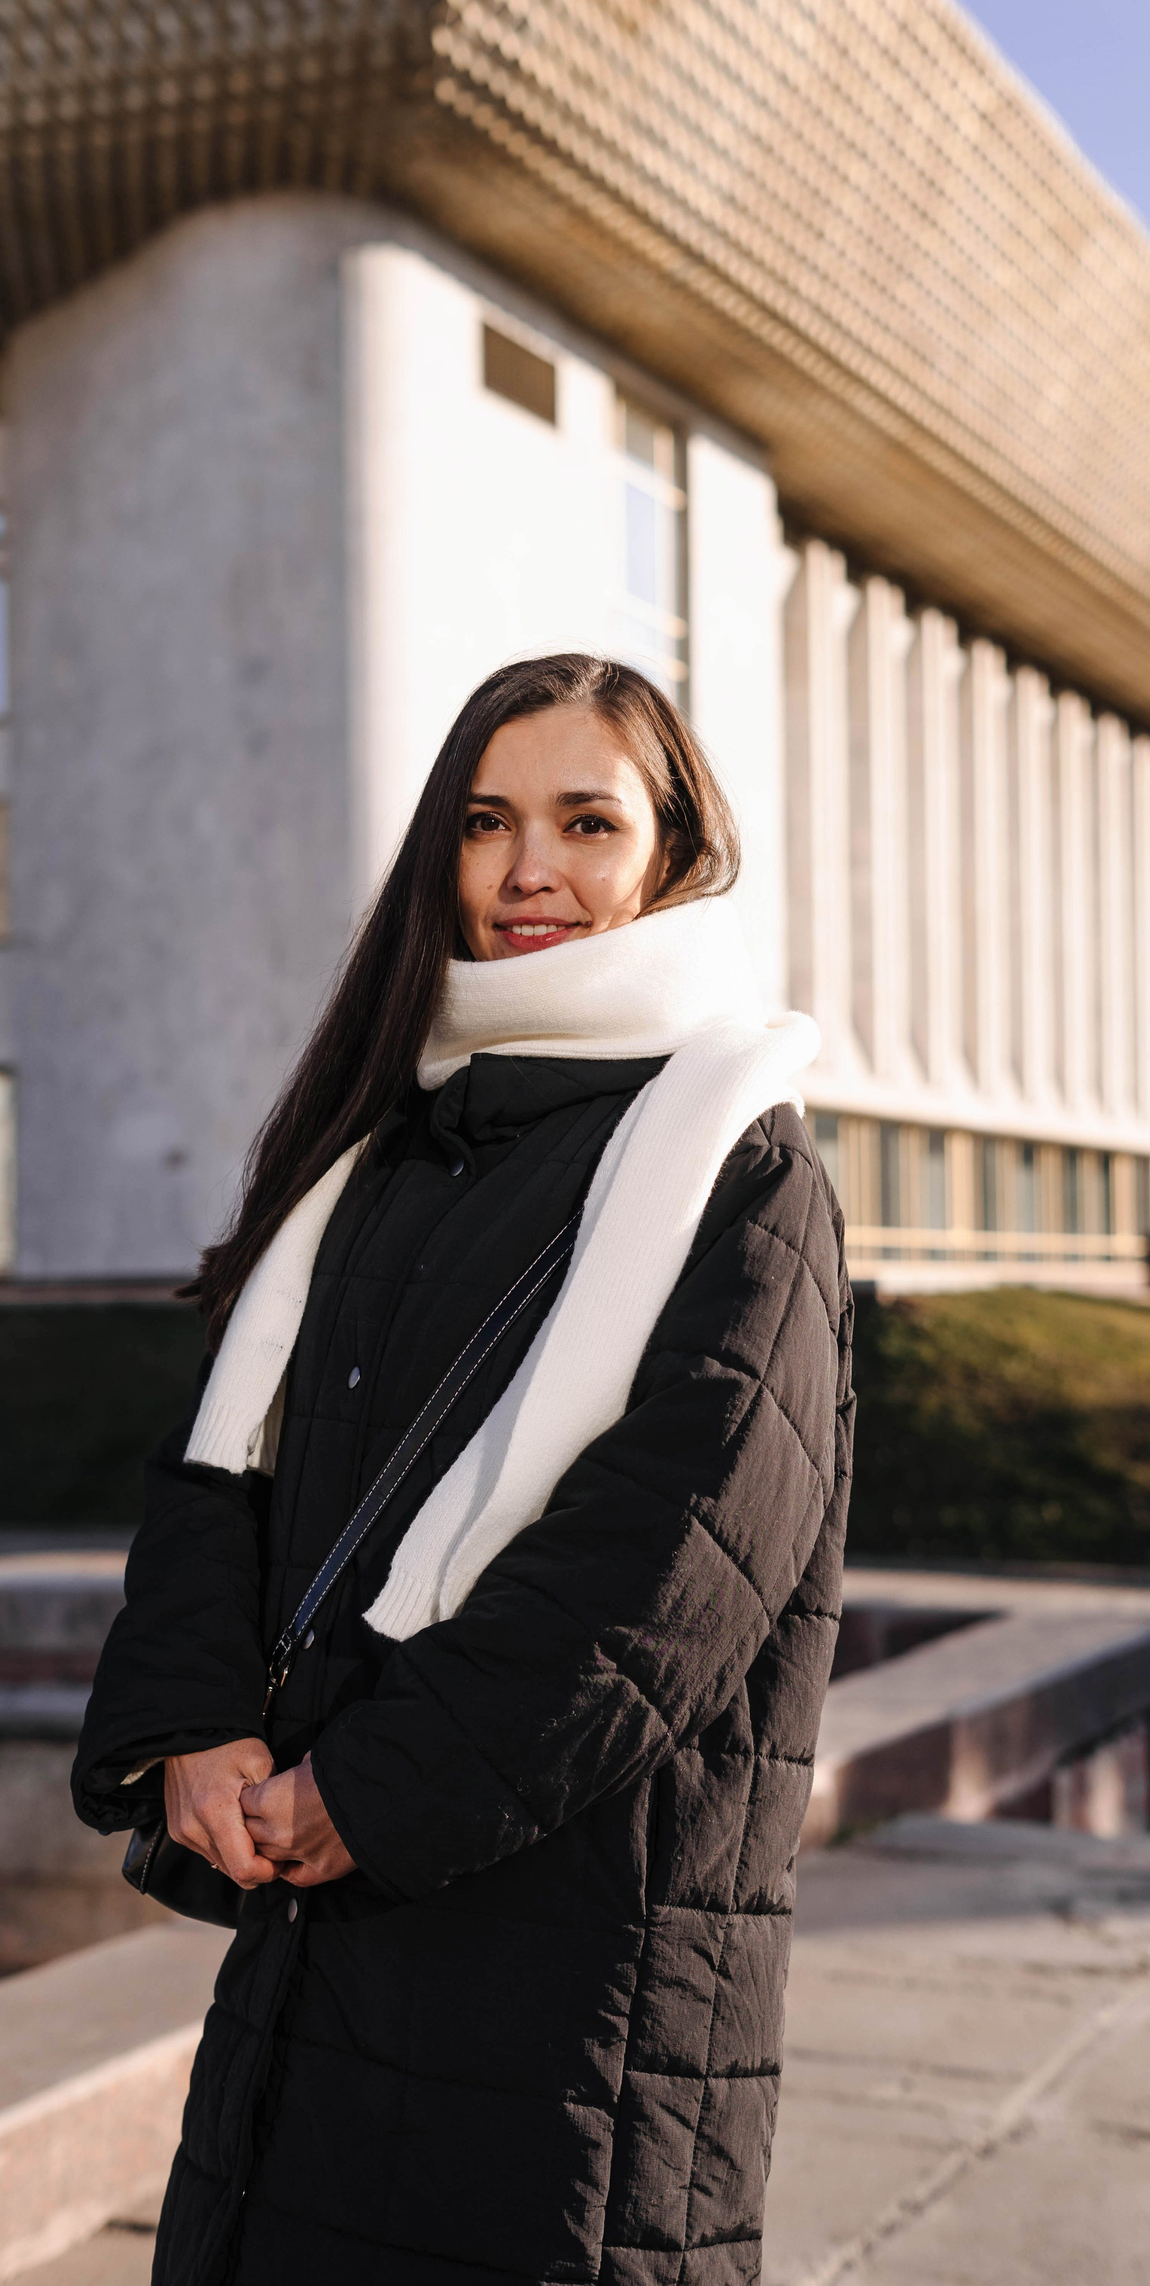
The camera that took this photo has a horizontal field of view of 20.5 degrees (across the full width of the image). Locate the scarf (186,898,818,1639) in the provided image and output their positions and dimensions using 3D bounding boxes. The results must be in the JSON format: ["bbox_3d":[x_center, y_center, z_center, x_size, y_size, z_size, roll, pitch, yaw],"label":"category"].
[{"bbox_3d":[-0.043,0.083,2.060,0.350,0.455,0.290,-2,-3,29],"label":"scarf"}]

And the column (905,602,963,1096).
[{"bbox_3d":[7.468,-6.049,65.688,0.650,9.928,1.100,-2,-3,25],"label":"column"}]

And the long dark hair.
[{"bbox_3d":[-0.065,-0.081,2.080,0.320,0.435,0.270,-1,-3,12],"label":"long dark hair"}]

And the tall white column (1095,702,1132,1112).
[{"bbox_3d":[13.297,-5.564,78.230,0.650,9.883,1.100,-2,-3,25],"label":"tall white column"}]

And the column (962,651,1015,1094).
[{"bbox_3d":[8.929,-5.876,68.828,0.650,9.871,1.100,-2,-3,25],"label":"column"}]

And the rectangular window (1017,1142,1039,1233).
[{"bbox_3d":[10.263,1.019,71.928,0.150,2.030,1.185,-2,-3,25],"label":"rectangular window"}]

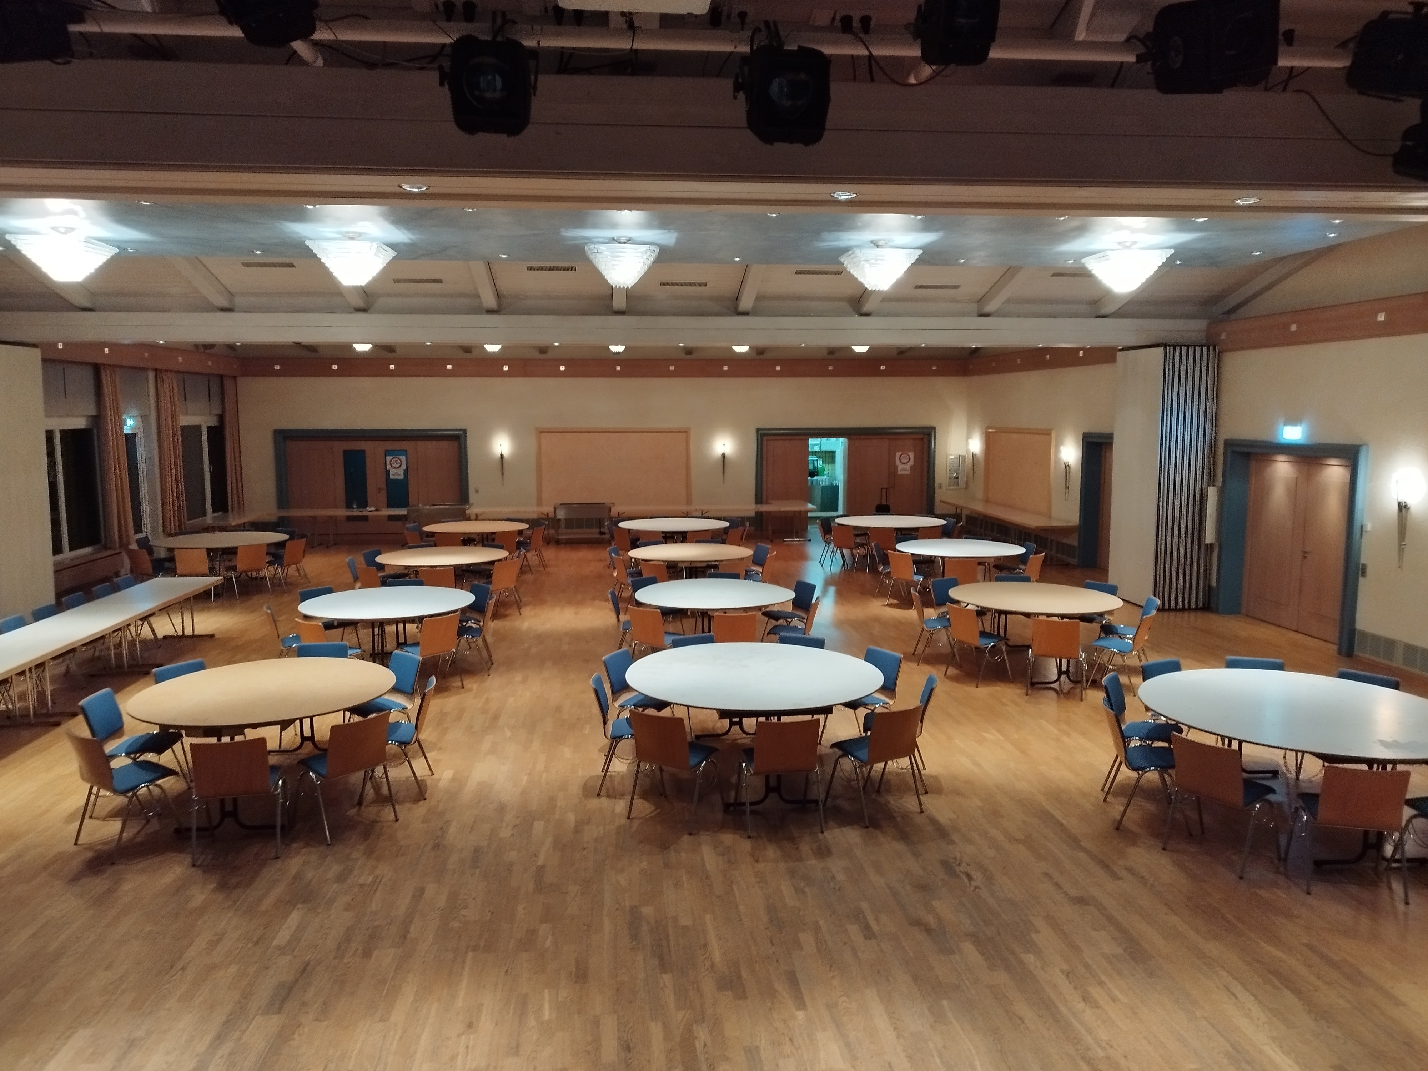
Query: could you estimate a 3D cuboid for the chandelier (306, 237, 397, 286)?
[{"bbox_3d":[-3.271,-2.442,8.968,0.685,0.372,0.685,-1,7,-6],"label":"chandelier"}]

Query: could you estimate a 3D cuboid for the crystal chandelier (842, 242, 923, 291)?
[{"bbox_3d":[1.071,-1.734,6.389,0.435,0.300,0.435,-1,7,-5],"label":"crystal chandelier"}]

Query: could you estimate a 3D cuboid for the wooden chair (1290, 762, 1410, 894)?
[{"bbox_3d":[3.636,1.626,5.705,0.515,0.785,0.520,1,7,13],"label":"wooden chair"}]

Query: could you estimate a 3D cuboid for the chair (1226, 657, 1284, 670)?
[{"bbox_3d":[4.261,1.403,7.736,0.520,0.800,0.530,2,8,17],"label":"chair"}]

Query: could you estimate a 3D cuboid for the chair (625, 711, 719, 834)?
[{"bbox_3d":[-0.237,1.526,6.736,0.515,0.785,0.520,4,8,31],"label":"chair"}]

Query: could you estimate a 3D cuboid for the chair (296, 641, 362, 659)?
[{"bbox_3d":[-3.337,1.356,8.292,0.515,0.785,0.520,-1,7,-4],"label":"chair"}]

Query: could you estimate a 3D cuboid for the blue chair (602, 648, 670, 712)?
[{"bbox_3d":[-0.570,1.375,8.120,0.530,0.800,0.520,3,8,25],"label":"blue chair"}]

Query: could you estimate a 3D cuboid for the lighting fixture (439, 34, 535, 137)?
[{"bbox_3d":[-0.762,-1.523,3.350,0.305,0.320,0.350,-2,22,-12],"label":"lighting fixture"}]

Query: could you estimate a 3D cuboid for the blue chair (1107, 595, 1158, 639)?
[{"bbox_3d":[4.350,1.054,10.427,0.533,0.789,0.523,1,7,9],"label":"blue chair"}]

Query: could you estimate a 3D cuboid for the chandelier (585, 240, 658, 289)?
[{"bbox_3d":[-0.773,-2.289,8.327,0.620,0.402,0.620,-1,7,-6],"label":"chandelier"}]

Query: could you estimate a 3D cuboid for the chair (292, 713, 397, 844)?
[{"bbox_3d":[-2.459,1.560,6.623,0.525,0.785,0.505,6,10,41],"label":"chair"}]

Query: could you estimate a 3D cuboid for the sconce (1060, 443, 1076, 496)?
[{"bbox_3d":[6.281,-1.129,17.585,0.200,0.960,0.200,-1,7,-6],"label":"sconce"}]

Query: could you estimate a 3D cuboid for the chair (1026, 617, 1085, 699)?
[{"bbox_3d":[3.378,1.154,9.714,0.520,0.800,0.530,3,8,24],"label":"chair"}]

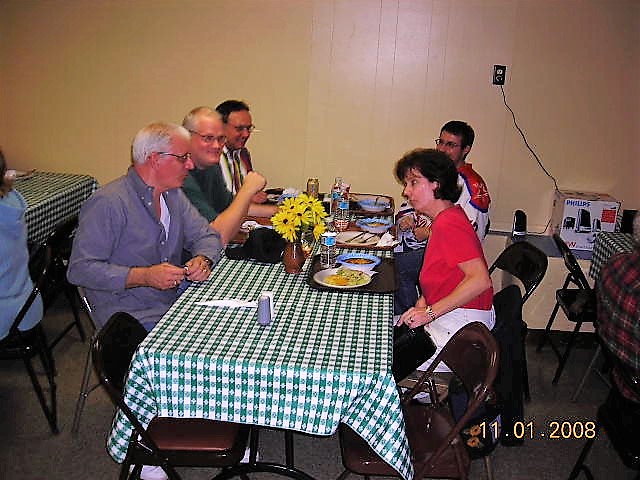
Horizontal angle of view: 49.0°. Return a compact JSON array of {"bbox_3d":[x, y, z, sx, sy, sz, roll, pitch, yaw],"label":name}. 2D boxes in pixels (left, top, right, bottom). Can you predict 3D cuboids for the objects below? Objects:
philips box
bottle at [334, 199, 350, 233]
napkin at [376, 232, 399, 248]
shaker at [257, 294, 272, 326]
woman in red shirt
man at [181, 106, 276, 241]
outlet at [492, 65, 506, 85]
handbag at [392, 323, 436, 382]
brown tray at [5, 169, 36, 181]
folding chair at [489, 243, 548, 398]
[{"bbox_3d":[1.566,-0.107,4.177,0.308,0.290,0.216,4,15,5],"label":"philips box"},{"bbox_3d":[0.122,-0.143,3.568,0.064,0.185,0.064,4,15,5],"label":"bottle"},{"bbox_3d":[0.321,0.002,3.346,0.110,0.055,0.090,4,15,5],"label":"napkin"},{"bbox_3d":[-0.178,0.230,2.321,0.043,0.100,0.043,4,15,5],"label":"shaker"},{"bbox_3d":[0.399,0.304,2.721,0.630,1.300,0.460,6,15,9],"label":"woman in red shirt"},{"bbox_3d":[-0.557,0.099,3.149,0.680,1.360,0.550,8,16,16],"label":"man"},{"bbox_3d":[1.047,-0.959,4.094,0.071,0.115,0.030,4,15,5],"label":"outlet"},{"bbox_3d":[0.333,0.419,2.642,0.190,0.260,0.270,4,15,5],"label":"handbag"},{"bbox_3d":[-2.061,-0.405,4.416,0.355,0.025,0.460,4,16,5],"label":"brown tray"},{"bbox_3d":[0.836,0.357,3.613,0.480,0.760,0.460,1,15,-6],"label":"folding chair"}]

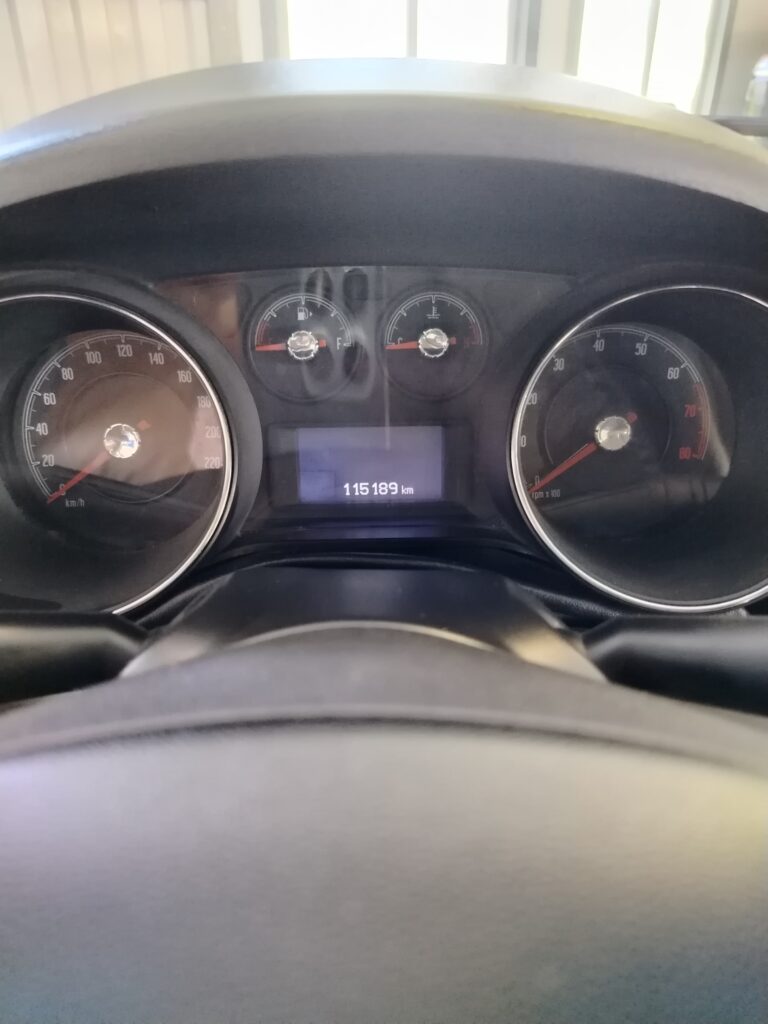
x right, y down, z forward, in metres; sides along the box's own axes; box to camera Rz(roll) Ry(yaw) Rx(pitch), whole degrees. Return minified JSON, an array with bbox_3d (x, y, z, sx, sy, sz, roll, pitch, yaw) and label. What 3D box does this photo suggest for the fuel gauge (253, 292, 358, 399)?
[{"bbox_3d":[-0.034,-0.070,0.298,0.044,0.045,0.013,0,12,0],"label":"fuel gauge"}]

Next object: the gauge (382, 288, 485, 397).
[{"bbox_3d":[0.021,-0.070,0.298,0.044,0.044,0.013,0,12,0],"label":"gauge"}]

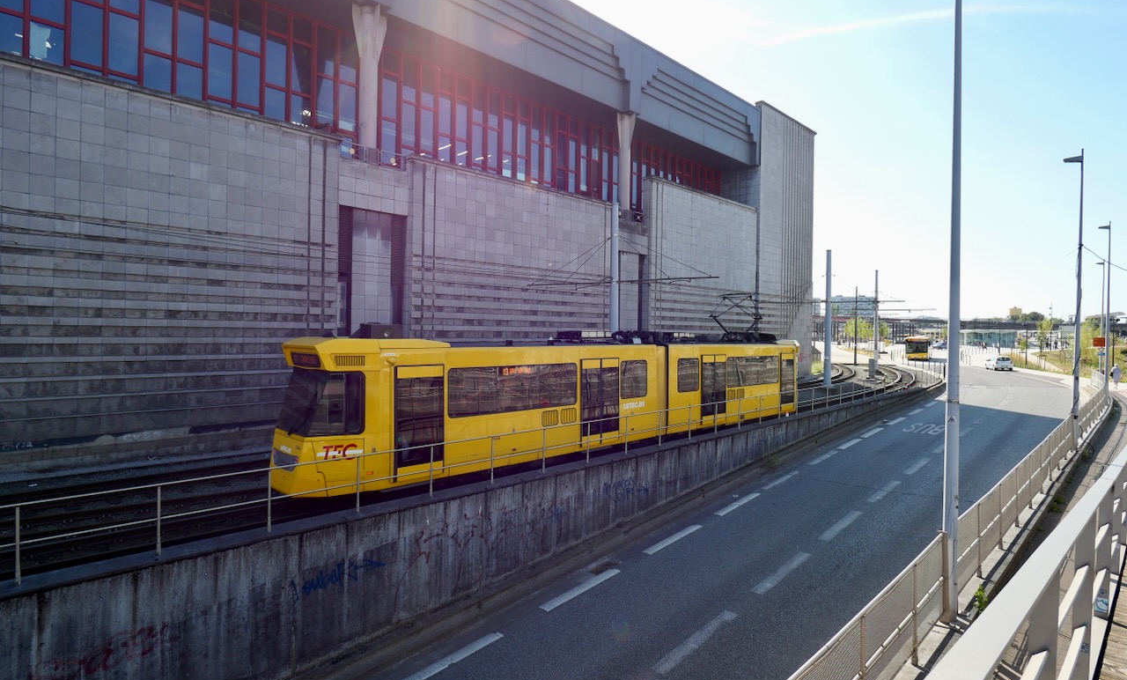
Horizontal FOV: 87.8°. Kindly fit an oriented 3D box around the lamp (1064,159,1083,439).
[{"bbox_3d":[14.385,-1.115,16.603,0.300,8.500,0.500,1,0,-44],"label":"lamp"}]

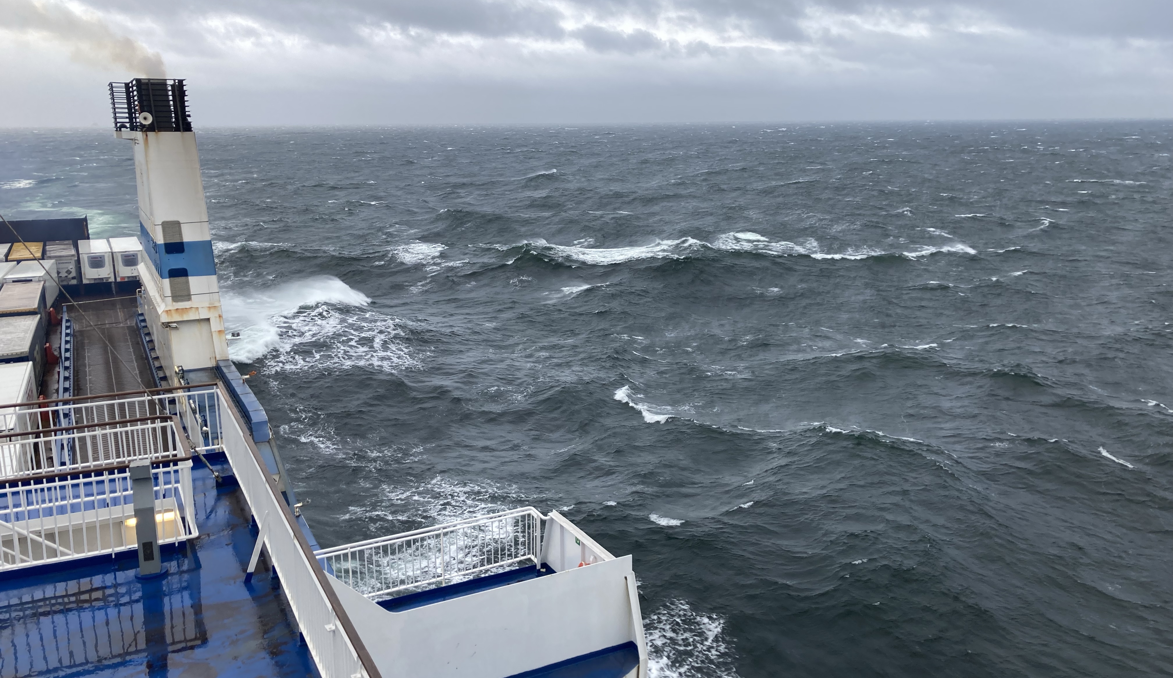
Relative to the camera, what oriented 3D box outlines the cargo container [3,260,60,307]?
[{"bbox_3d":[-44.350,-4.320,76.200,2.530,2.700,12.900,-7,13,-24],"label":"cargo container"}]

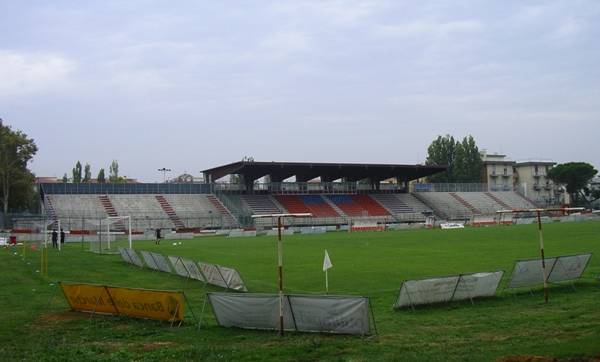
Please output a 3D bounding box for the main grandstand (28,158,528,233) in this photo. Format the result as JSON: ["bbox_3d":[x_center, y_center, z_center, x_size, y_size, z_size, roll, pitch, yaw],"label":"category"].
[{"bbox_3d":[5.365,3.081,121.482,99.000,11.200,16.500,0,-4,-27],"label":"main grandstand"}]

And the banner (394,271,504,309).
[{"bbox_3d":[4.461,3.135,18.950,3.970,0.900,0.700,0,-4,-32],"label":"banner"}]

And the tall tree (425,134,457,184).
[{"bbox_3d":[34.332,-0.357,160.212,7.000,21.640,7.000,-1,-3,0],"label":"tall tree"}]

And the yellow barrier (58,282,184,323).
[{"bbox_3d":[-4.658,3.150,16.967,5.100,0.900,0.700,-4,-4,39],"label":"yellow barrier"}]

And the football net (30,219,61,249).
[{"bbox_3d":[-22.148,4.669,56.749,1.700,2.500,7.500,0,-4,-29],"label":"football net"}]

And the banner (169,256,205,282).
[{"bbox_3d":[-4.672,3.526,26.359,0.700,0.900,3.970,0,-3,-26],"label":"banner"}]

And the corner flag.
[{"bbox_3d":[0.869,2.594,21.554,0.330,0.680,0.080,-1,-3,-10],"label":"corner flag"}]

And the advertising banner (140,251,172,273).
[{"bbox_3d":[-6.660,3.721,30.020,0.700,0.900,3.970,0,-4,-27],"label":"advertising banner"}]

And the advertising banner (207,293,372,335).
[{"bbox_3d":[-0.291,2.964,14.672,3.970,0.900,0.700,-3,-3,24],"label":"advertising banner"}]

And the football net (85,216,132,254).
[{"bbox_3d":[-14.335,3.994,48.819,2.000,2.500,7.500,0,-4,-27],"label":"football net"}]

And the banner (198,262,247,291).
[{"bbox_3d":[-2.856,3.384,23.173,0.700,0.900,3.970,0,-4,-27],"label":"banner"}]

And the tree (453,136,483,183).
[{"bbox_3d":[41.029,-0.441,160.208,7.000,21.470,7.000,-1,-3,0],"label":"tree"}]

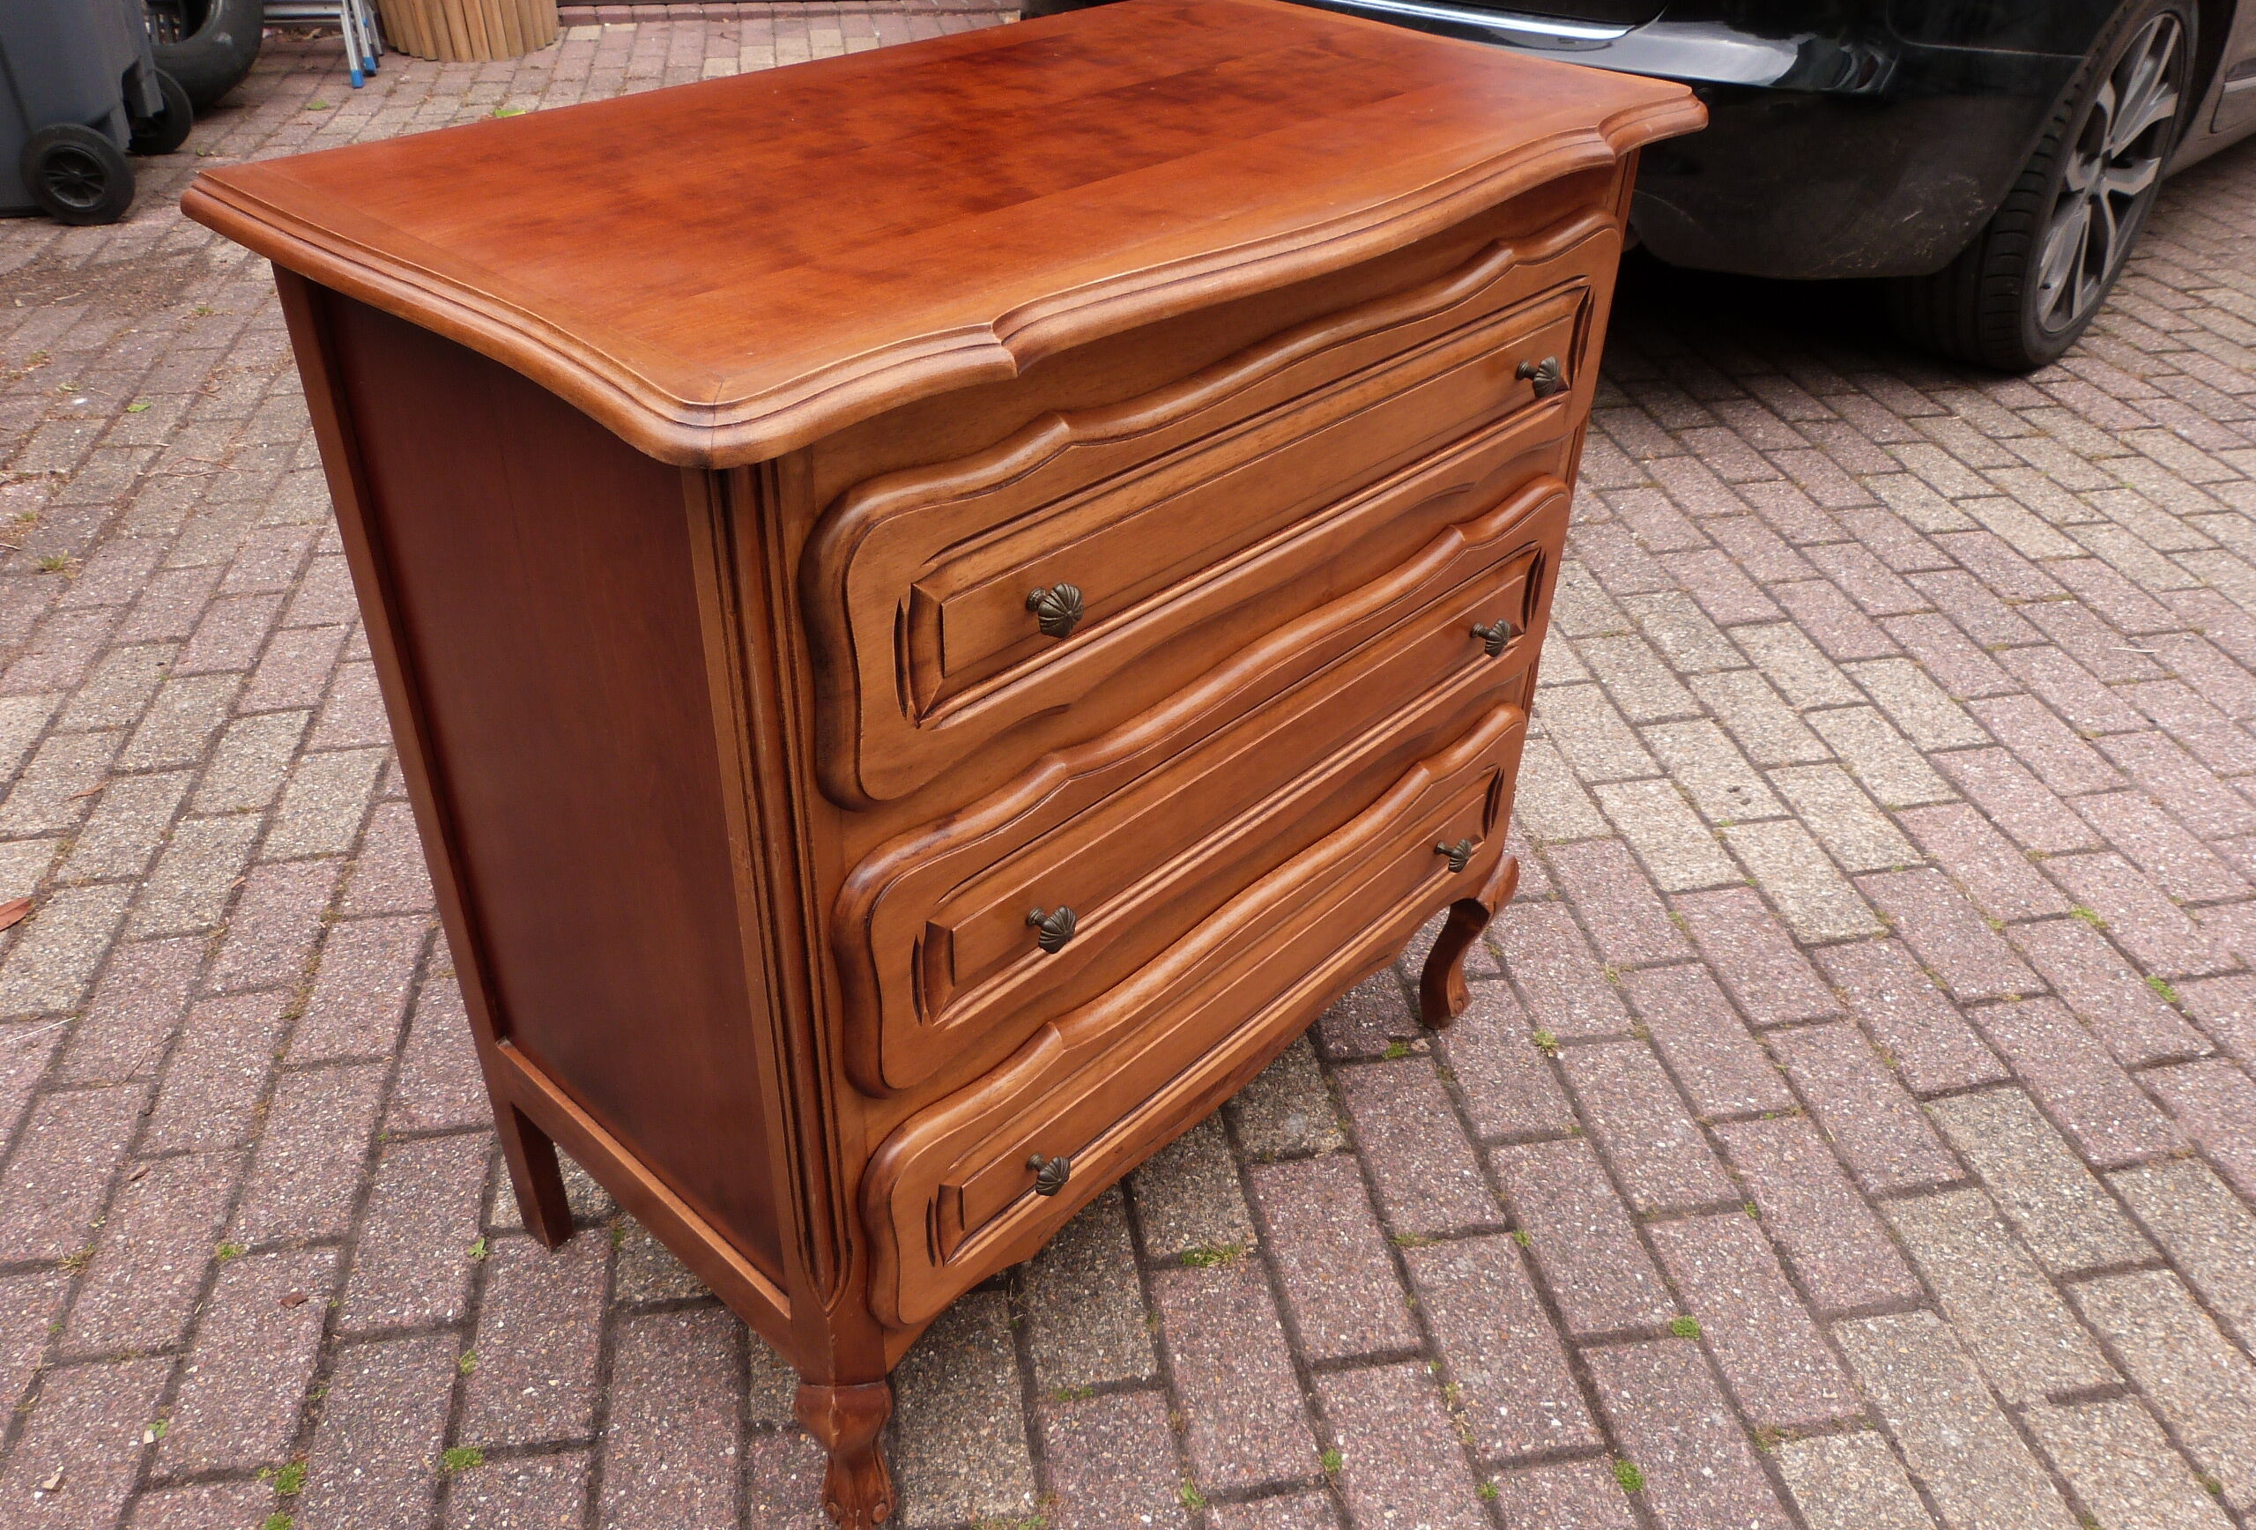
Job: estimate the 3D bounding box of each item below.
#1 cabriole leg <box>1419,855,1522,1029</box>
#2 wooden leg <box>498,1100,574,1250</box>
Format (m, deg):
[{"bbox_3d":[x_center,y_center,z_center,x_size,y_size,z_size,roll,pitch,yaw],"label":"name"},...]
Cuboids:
[{"bbox_3d":[0.312,0.162,1.506,0.070,0.173,0.063,1,35,-2],"label":"cabriole leg"},{"bbox_3d":[-0.459,0.305,1.264,0.036,0.168,0.026,29,43,34],"label":"wooden leg"}]

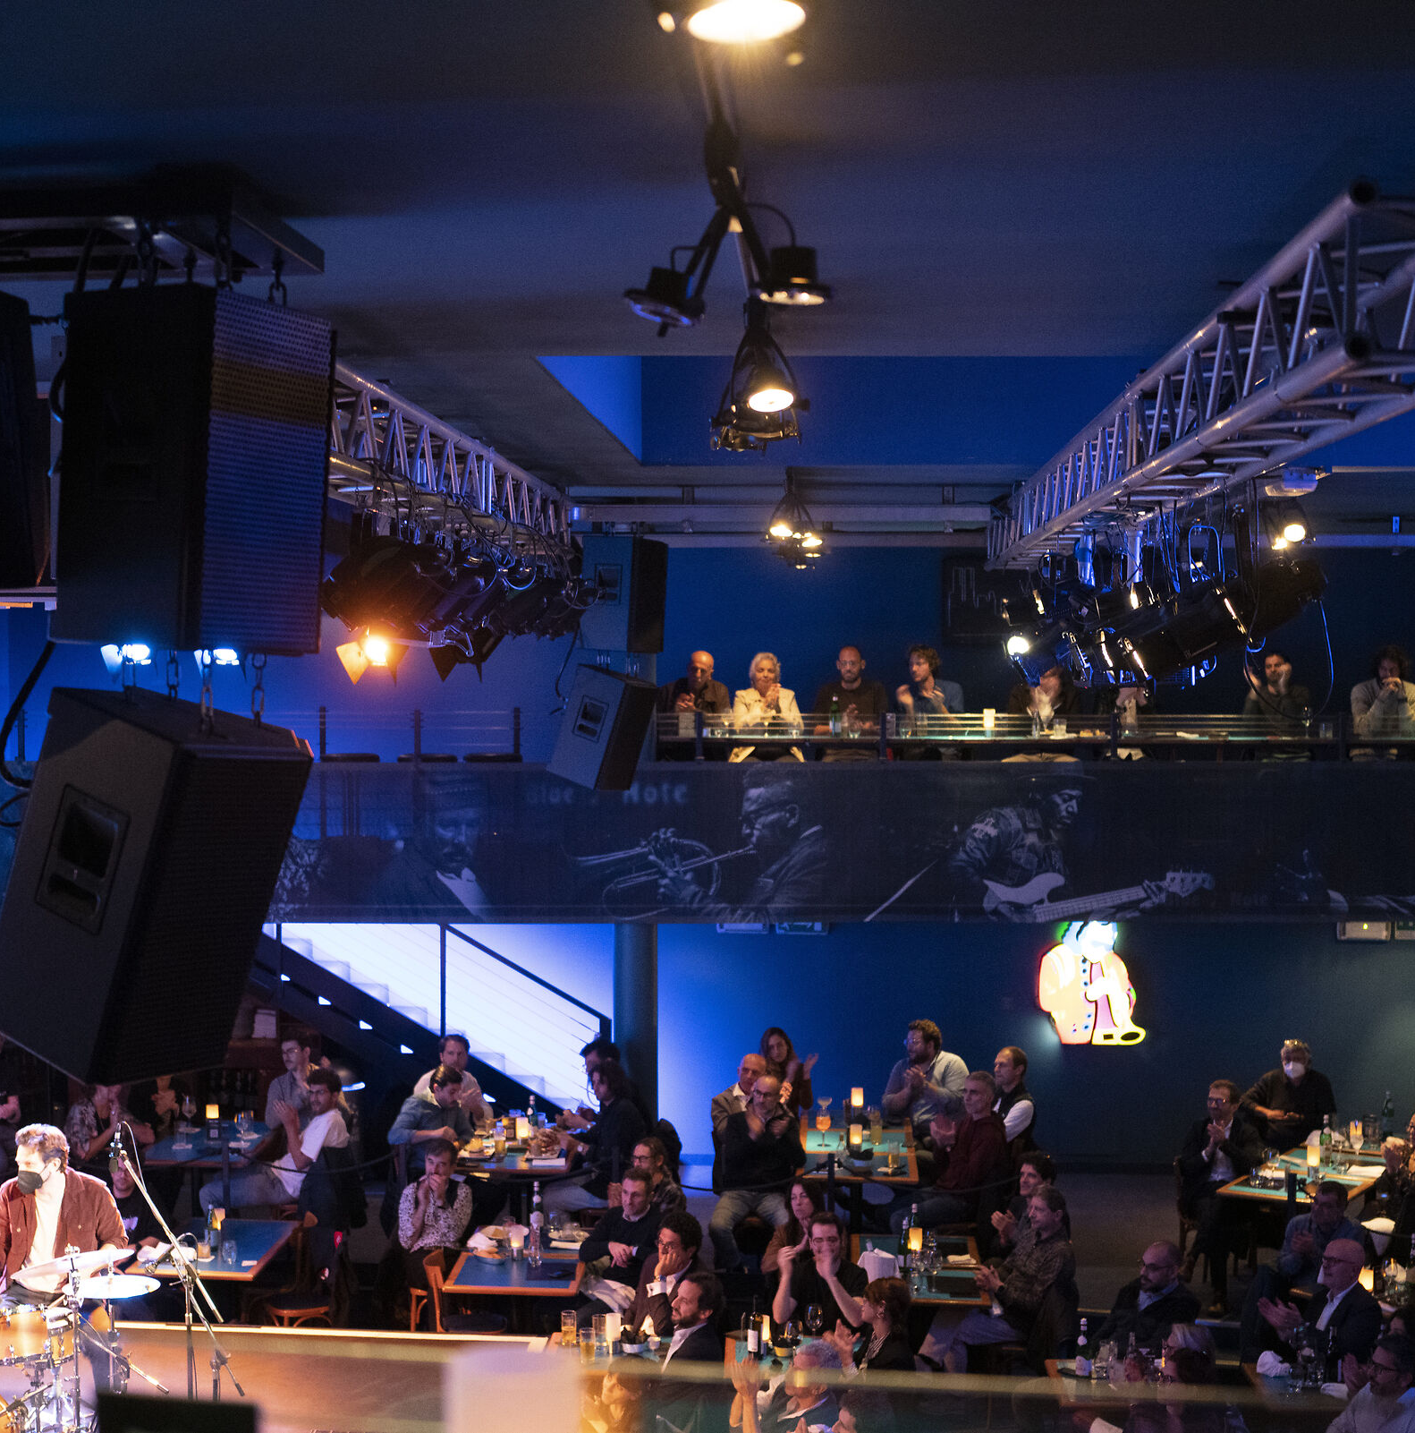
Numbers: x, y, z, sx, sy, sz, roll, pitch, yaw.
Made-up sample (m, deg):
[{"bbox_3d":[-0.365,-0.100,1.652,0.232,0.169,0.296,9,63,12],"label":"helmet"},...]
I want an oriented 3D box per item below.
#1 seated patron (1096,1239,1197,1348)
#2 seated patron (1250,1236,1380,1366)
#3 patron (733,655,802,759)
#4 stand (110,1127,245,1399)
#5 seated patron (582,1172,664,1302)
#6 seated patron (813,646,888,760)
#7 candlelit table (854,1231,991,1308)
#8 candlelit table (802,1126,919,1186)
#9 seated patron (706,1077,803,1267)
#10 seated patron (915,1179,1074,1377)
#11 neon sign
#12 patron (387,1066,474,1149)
[{"bbox_3d":[2.162,3.268,11.900,0.820,1.280,0.550,-1,2,-37],"label":"seated patron"},{"bbox_3d":[3.037,3.241,11.950,0.820,1.280,0.560,-2,2,-38],"label":"seated patron"},{"bbox_3d":[0.388,0.224,15.411,0.520,1.260,0.780,0,2,0],"label":"patron"},{"bbox_3d":[-1.857,2.155,8.519,0.650,1.400,0.600,0,2,0],"label":"stand"},{"bbox_3d":[-0.455,3.084,12.829,0.750,1.270,0.540,-1,2,-41],"label":"seated patron"},{"bbox_3d":[0.884,0.224,14.800,0.520,1.310,0.750,0,2,2],"label":"seated patron"},{"bbox_3d":[1.179,3.452,13.373,0.730,0.750,1.420,0,2,3],"label":"candlelit table"},{"bbox_3d":[0.931,3.076,14.829,0.730,0.750,1.420,0,1,3],"label":"candlelit table"},{"bbox_3d":[0.273,2.780,14.100,0.560,1.290,0.850,0,2,-3],"label":"seated patron"},{"bbox_3d":[1.507,3.094,12.429,0.840,1.270,0.540,-1,1,-20],"label":"seated patron"},{"bbox_3d":[2.817,1.870,17.501,0.800,1.080,0.100,0,1,3],"label":"neon sign"},{"bbox_3d":[-1.684,2.838,14.923,0.760,1.220,0.520,1,2,26],"label":"patron"}]

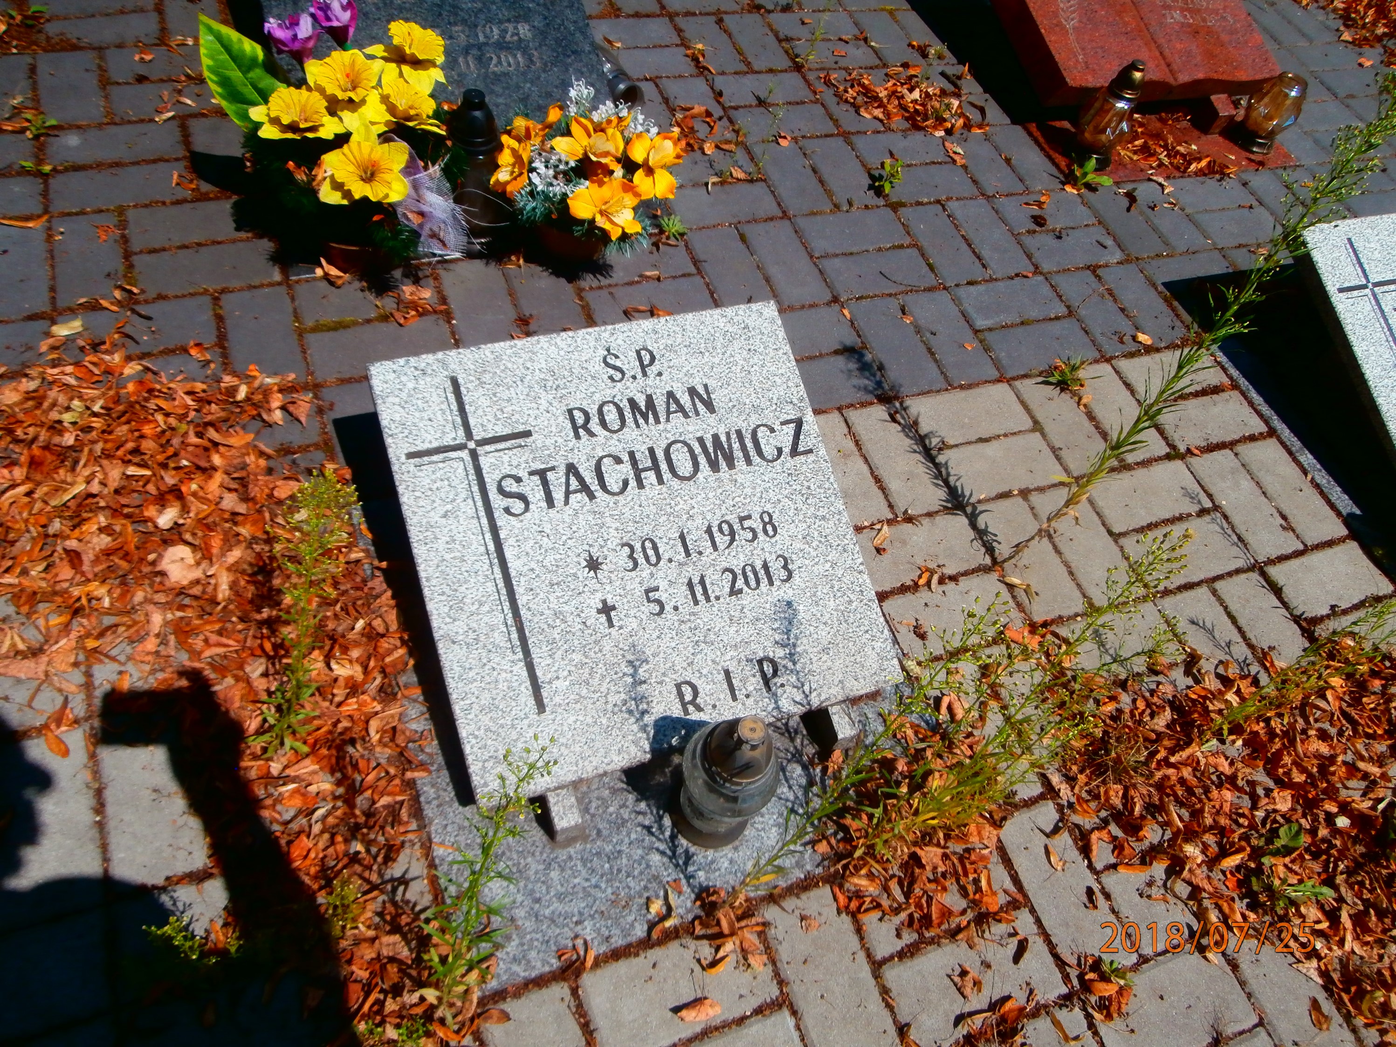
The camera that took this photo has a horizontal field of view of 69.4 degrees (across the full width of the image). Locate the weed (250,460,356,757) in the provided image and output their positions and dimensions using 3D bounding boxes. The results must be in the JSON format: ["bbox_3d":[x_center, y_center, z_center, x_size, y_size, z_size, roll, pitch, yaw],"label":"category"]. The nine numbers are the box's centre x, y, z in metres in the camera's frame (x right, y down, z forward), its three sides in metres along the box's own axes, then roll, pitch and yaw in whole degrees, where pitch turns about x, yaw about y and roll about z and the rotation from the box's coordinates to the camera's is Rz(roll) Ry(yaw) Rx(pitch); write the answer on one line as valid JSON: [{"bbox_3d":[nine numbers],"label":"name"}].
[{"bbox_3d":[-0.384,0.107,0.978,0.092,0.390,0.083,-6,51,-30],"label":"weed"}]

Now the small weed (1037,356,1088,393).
[{"bbox_3d":[0.593,-0.235,1.607,0.070,0.055,0.060,-13,60,-19],"label":"small weed"}]

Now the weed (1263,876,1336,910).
[{"bbox_3d":[0.694,0.425,1.163,0.075,0.040,0.055,-12,58,-20],"label":"weed"}]

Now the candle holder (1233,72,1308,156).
[{"bbox_3d":[1.184,-0.843,2.071,0.105,0.140,0.105,-12,58,-20],"label":"candle holder"}]

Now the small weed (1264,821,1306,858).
[{"bbox_3d":[0.721,0.387,1.228,0.043,0.035,0.043,-13,60,-19],"label":"small weed"}]

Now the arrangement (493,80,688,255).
[{"bbox_3d":[-0.164,-0.509,1.493,0.282,0.230,0.203,-12,58,-20],"label":"arrangement"}]

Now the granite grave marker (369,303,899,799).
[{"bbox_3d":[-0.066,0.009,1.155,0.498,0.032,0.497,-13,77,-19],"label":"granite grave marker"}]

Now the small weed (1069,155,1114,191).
[{"bbox_3d":[0.741,-0.657,1.901,0.080,0.055,0.065,-12,58,-20],"label":"small weed"}]

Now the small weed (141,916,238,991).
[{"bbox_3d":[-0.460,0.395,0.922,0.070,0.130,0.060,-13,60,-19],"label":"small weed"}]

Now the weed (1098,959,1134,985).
[{"bbox_3d":[0.465,0.494,1.112,0.037,0.030,0.032,-13,60,-19],"label":"weed"}]

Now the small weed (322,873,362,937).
[{"bbox_3d":[-0.351,0.364,0.984,0.042,0.100,0.047,-13,60,-19],"label":"small weed"}]

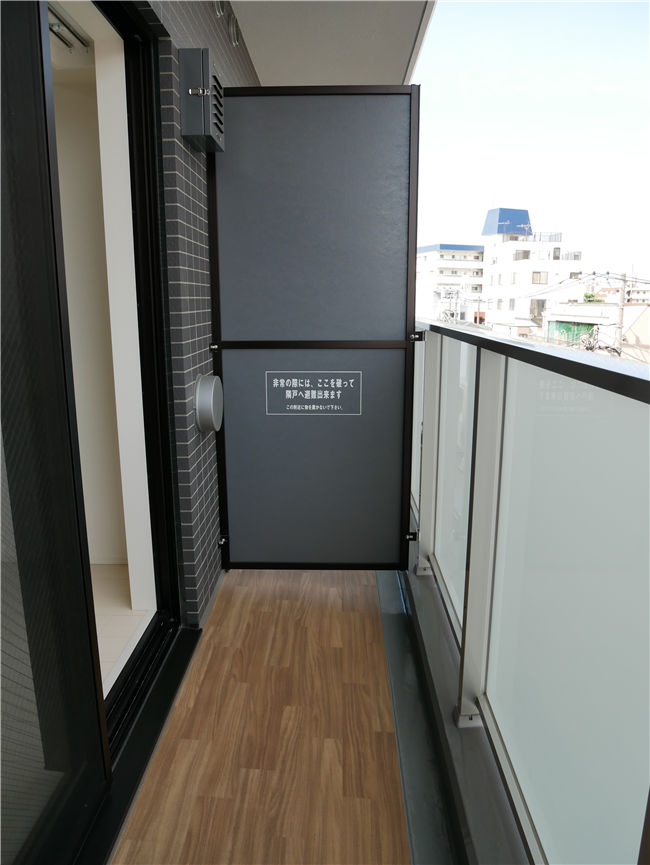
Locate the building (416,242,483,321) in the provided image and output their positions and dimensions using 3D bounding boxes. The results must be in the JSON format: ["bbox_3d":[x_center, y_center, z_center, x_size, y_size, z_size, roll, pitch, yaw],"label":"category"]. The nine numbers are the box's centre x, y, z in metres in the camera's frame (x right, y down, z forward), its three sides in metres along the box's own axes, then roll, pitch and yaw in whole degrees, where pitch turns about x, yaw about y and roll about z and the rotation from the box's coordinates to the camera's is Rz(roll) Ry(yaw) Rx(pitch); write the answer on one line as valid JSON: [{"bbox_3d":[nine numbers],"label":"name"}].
[{"bbox_3d":[22.938,-26.517,115.806,10.700,17.300,12.000,-5,13,-23],"label":"building"}]

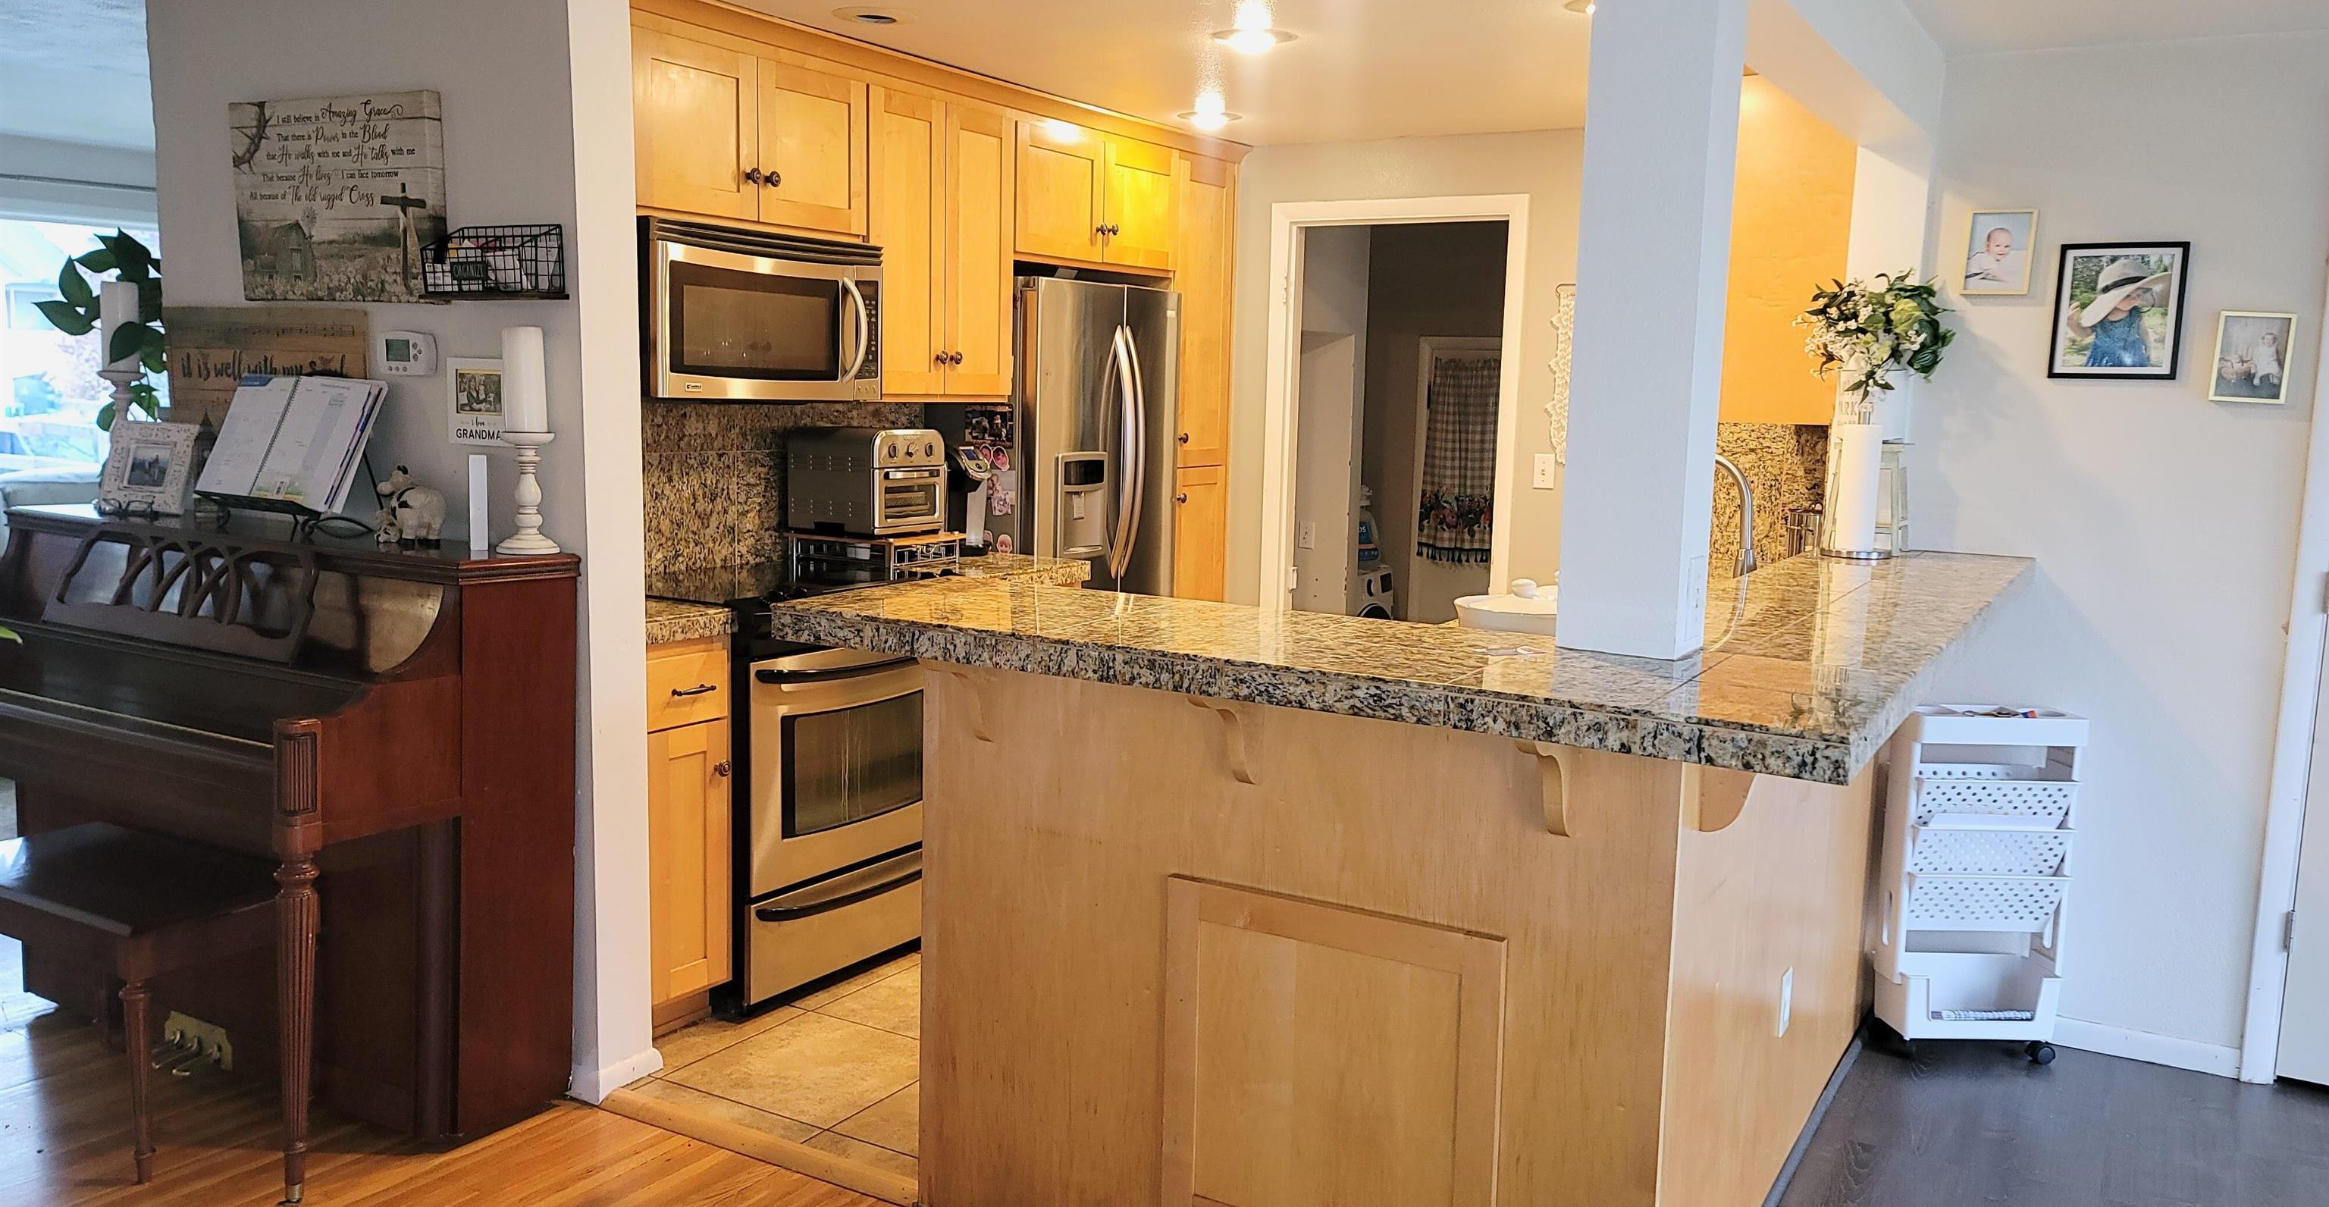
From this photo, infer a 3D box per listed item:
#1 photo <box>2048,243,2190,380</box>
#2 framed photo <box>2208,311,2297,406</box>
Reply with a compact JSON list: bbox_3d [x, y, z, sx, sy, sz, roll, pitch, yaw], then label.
[{"bbox_3d":[2.079,-0.637,3.660,0.245,0.292,0.020,6,8,30],"label":"photo"},{"bbox_3d":[2.295,-0.517,3.544,0.134,0.185,0.018,6,8,30],"label":"framed photo"}]

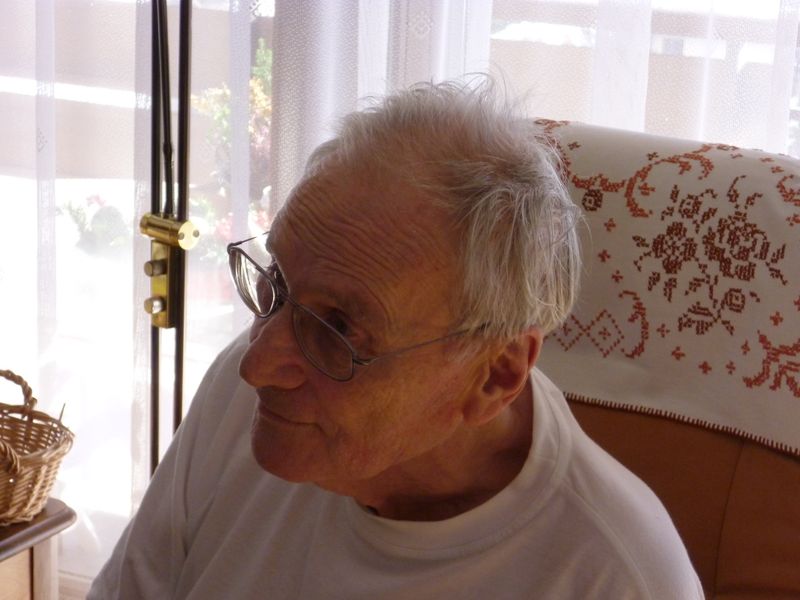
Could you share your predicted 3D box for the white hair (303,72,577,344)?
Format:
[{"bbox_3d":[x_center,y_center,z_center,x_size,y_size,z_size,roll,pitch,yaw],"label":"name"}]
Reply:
[{"bbox_3d":[0.031,-0.051,1.424,0.182,0.164,0.166,-8,25,-28],"label":"white hair"}]

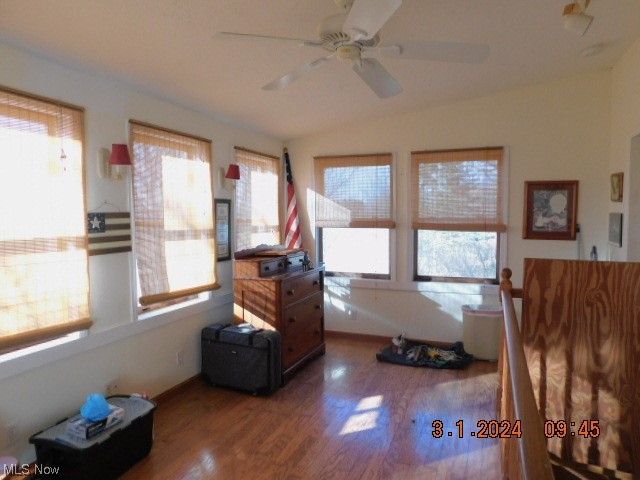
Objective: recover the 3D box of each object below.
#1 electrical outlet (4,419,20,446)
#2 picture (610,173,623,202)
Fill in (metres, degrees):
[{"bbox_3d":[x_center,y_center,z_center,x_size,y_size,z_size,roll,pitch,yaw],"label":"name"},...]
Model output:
[{"bbox_3d":[-1.662,1.049,2.303,0.012,0.115,0.072,1,3,23],"label":"electrical outlet"},{"bbox_3d":[2.467,-0.434,3.534,0.025,0.234,0.377,1,4,24],"label":"picture"}]

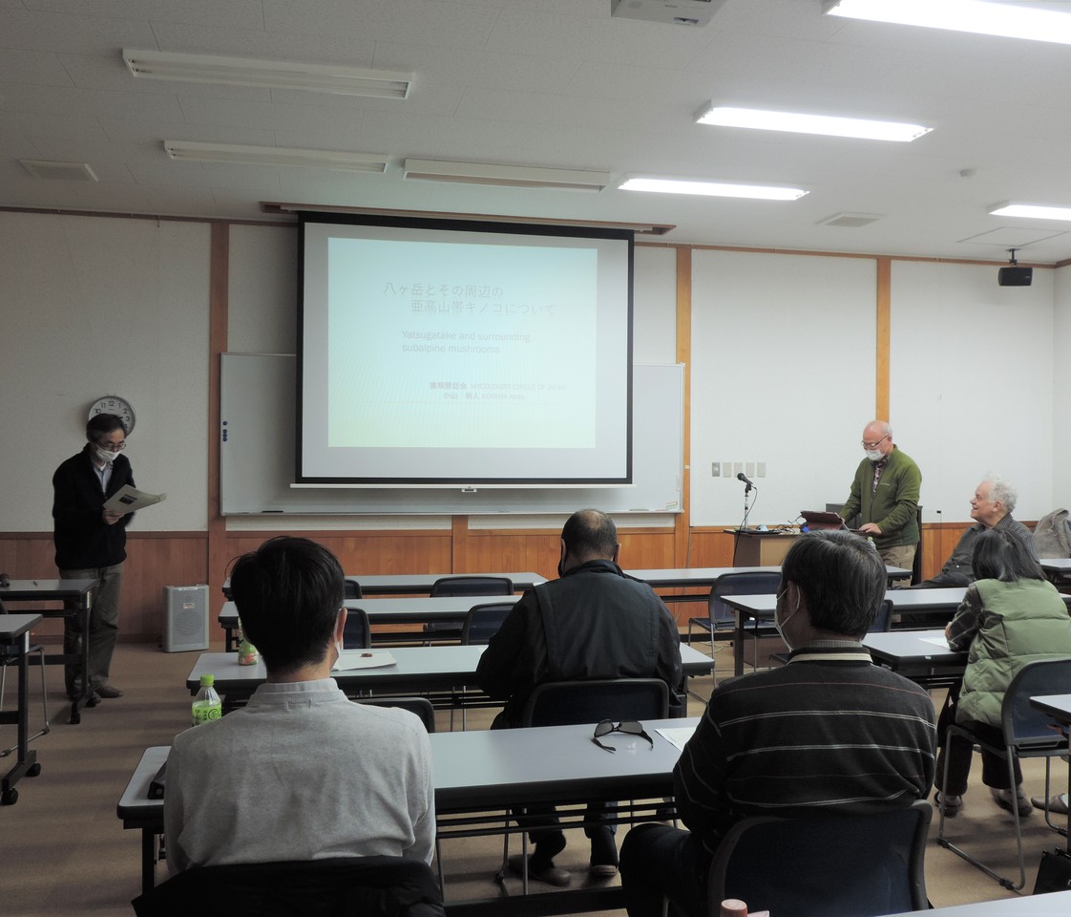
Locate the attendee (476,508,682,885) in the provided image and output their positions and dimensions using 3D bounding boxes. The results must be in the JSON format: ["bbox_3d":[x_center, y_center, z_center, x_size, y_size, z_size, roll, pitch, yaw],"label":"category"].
[{"bbox_3d":[0.127,0.784,3.500,0.620,1.250,0.750,0,0,-13],"label":"attendee"}]

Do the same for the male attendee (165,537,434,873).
[{"bbox_3d":[-0.438,0.761,1.971,0.490,1.265,0.760,0,0,-14],"label":"male attendee"}]

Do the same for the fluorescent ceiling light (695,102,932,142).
[{"bbox_3d":[1.458,-1.746,5.490,1.250,0.060,0.230,0,0,-13],"label":"fluorescent ceiling light"}]

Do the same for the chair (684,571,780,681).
[{"bbox_3d":[1.124,1.017,6.166,0.470,0.770,0.570,0,0,-13],"label":"chair"}]

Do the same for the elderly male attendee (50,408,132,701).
[{"bbox_3d":[-2.528,0.560,6.052,0.370,1.640,0.470,1,0,37],"label":"elderly male attendee"}]

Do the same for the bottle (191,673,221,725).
[{"bbox_3d":[-0.739,0.588,2.370,0.067,0.210,0.067,0,0,-14],"label":"bottle"}]

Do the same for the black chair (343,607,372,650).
[{"bbox_3d":[-0.985,1.013,4.575,0.510,0.770,0.530,0,0,-14],"label":"black chair"}]

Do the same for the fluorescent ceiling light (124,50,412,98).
[{"bbox_3d":[-1.203,-1.759,4.857,1.250,0.060,0.230,0,0,-13],"label":"fluorescent ceiling light"}]

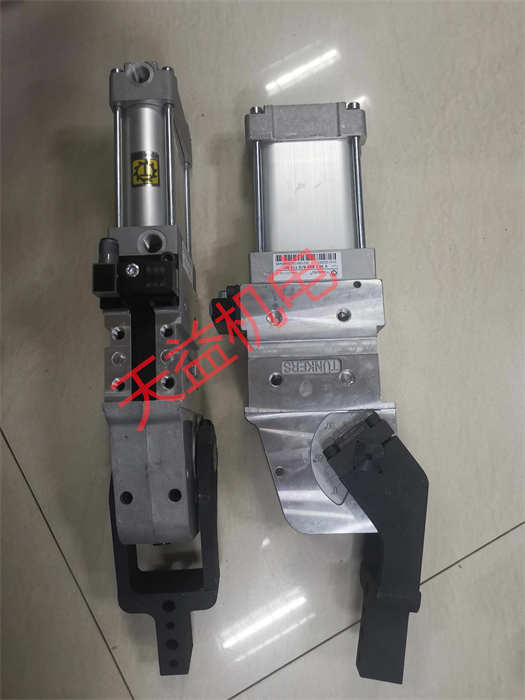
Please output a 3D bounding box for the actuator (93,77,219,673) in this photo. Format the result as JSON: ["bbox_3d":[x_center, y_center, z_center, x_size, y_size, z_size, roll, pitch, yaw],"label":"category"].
[{"bbox_3d":[-0.086,0.019,0.436,0.085,0.172,0.504,-3,80,0],"label":"actuator"}]

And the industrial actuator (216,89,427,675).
[{"bbox_3d":[0.044,0.024,0.476,0.172,0.085,0.504,-2,82,0],"label":"industrial actuator"}]

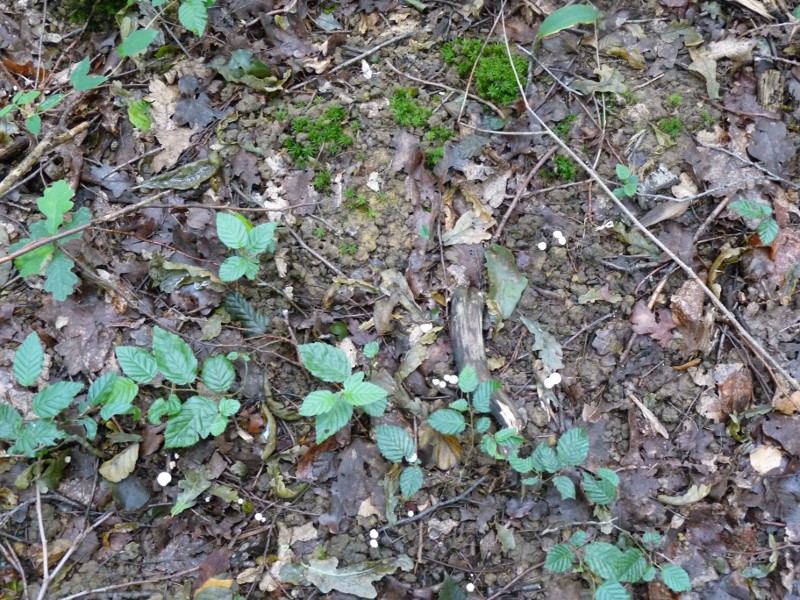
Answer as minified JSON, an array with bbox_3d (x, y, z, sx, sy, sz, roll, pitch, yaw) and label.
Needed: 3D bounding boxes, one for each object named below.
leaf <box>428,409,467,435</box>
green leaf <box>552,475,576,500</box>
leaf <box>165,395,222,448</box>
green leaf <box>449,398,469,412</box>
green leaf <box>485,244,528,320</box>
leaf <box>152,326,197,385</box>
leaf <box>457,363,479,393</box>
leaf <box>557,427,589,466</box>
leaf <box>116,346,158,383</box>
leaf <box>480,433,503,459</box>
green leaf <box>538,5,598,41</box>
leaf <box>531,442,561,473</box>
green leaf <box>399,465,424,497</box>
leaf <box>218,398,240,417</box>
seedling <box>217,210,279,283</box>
[{"bbox_3d":[0.052,0.134,1.220,0.042,0.011,0.029,10,64,5],"label":"leaf"},{"bbox_3d":[0.165,0.188,1.114,0.019,0.010,0.030,-31,68,-14],"label":"green leaf"},{"bbox_3d":[-0.221,0.131,1.167,0.044,0.018,0.070,31,62,18],"label":"leaf"},{"bbox_3d":[0.057,0.102,1.077,0.019,0.012,0.015,-3,57,-2],"label":"green leaf"},{"bbox_3d":[0.126,-0.022,1.296,0.050,0.018,0.104,-4,57,-3],"label":"green leaf"},{"bbox_3d":[-0.253,0.062,1.242,0.041,0.016,0.080,-27,70,-14],"label":"leaf"},{"bbox_3d":[0.065,0.074,1.065,0.021,0.012,0.032,1,57,1],"label":"leaf"},{"bbox_3d":[0.181,0.150,1.143,0.030,0.014,0.049,25,60,15],"label":"leaf"},{"bbox_3d":[-0.272,0.067,1.151,0.055,0.012,0.030,38,70,17],"label":"leaf"},{"bbox_3d":[0.093,0.147,1.123,0.016,0.010,0.030,-26,67,-12],"label":"leaf"},{"bbox_3d":[0.216,-0.372,1.470,0.095,0.025,0.031,-24,60,-15],"label":"green leaf"},{"bbox_3d":[0.139,0.151,1.061,0.029,0.012,0.031,-2,57,-1],"label":"leaf"},{"bbox_3d":[0.012,0.183,1.127,0.023,0.010,0.033,10,64,5],"label":"green leaf"},{"bbox_3d":[-0.175,0.111,1.141,0.023,0.006,0.017,-36,69,-16],"label":"leaf"},{"bbox_3d":[-0.166,-0.058,1.205,0.067,0.045,0.071,0,53,0],"label":"seedling"}]

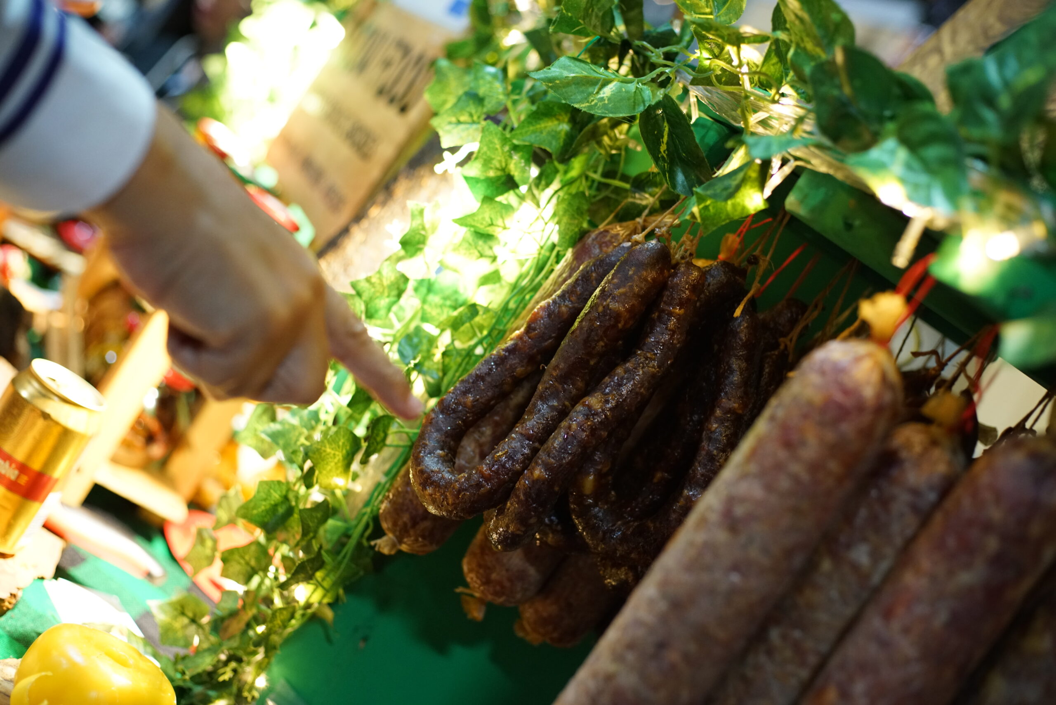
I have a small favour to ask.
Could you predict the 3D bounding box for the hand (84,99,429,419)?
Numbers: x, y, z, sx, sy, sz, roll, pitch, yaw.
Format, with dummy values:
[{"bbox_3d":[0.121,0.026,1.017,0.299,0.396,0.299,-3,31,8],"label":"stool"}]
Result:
[{"bbox_3d":[-0.131,-0.018,0.708,0.203,0.087,0.074,43,-5,-31],"label":"hand"}]

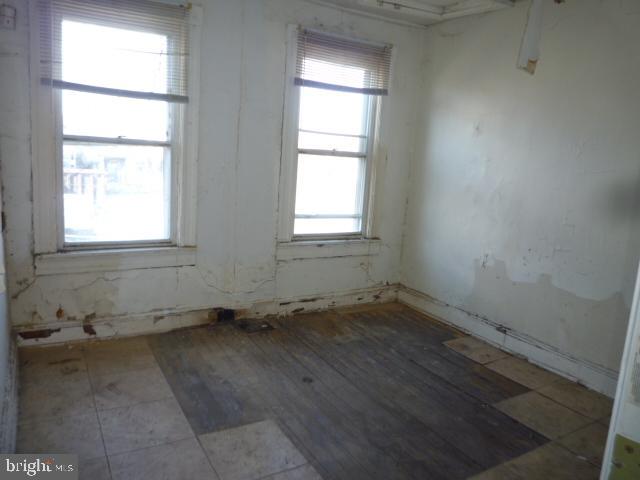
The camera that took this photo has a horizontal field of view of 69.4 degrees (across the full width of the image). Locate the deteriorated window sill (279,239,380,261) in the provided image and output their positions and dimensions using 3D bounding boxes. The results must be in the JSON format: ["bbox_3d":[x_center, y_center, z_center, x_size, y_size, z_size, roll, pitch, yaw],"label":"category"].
[{"bbox_3d":[0.104,0.082,4.239,1.081,0.156,0.100,-2,12,-31],"label":"deteriorated window sill"}]

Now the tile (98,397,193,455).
[{"bbox_3d":[-0.873,0.922,2.314,0.399,0.010,0.412,-2,12,-31],"label":"tile"}]

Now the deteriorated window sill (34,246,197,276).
[{"bbox_3d":[-1.430,0.143,3.324,1.057,0.141,0.100,-2,12,-31],"label":"deteriorated window sill"}]

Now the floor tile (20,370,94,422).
[{"bbox_3d":[-1.409,0.854,2.486,0.333,0.010,0.408,-2,12,-31],"label":"floor tile"}]

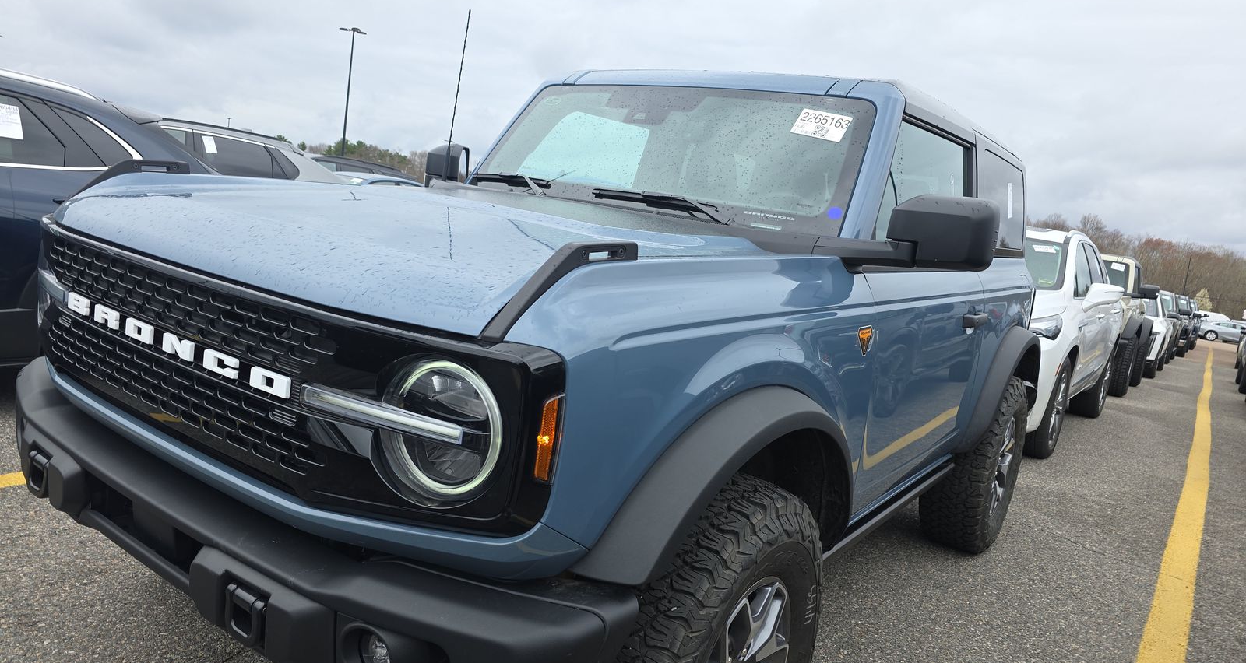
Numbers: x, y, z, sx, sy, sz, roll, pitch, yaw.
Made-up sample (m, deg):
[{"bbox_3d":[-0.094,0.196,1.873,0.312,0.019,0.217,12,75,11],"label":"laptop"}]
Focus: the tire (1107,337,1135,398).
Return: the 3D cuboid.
[{"bbox_3d":[6.320,0.411,10.560,0.300,0.850,0.850,14,12,33],"label":"tire"}]

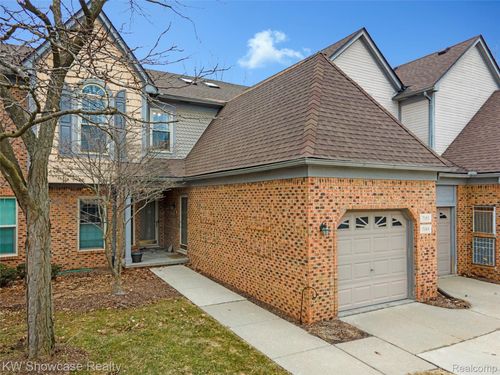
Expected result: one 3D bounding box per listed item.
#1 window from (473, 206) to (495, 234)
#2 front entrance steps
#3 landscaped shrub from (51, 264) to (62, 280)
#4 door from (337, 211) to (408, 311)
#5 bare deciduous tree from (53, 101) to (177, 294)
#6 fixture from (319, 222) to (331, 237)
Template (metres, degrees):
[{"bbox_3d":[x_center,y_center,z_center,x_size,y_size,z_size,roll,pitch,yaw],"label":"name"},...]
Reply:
[{"bbox_3d":[7.125,1.005,10.562,0.100,0.810,0.650,1,-2,-28],"label":"window"},{"bbox_3d":[-4.006,2.837,14.240,2.450,0.180,3.300,1,-2,-28],"label":"front entrance steps"},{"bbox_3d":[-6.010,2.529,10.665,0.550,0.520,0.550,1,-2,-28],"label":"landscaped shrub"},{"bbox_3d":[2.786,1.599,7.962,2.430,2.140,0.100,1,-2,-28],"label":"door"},{"bbox_3d":[-3.537,0.274,9.050,2.800,5.000,2.700,1,-2,-28],"label":"bare deciduous tree"},{"bbox_3d":[1.473,0.830,6.854,0.180,0.290,0.190,1,-2,-28],"label":"fixture"}]

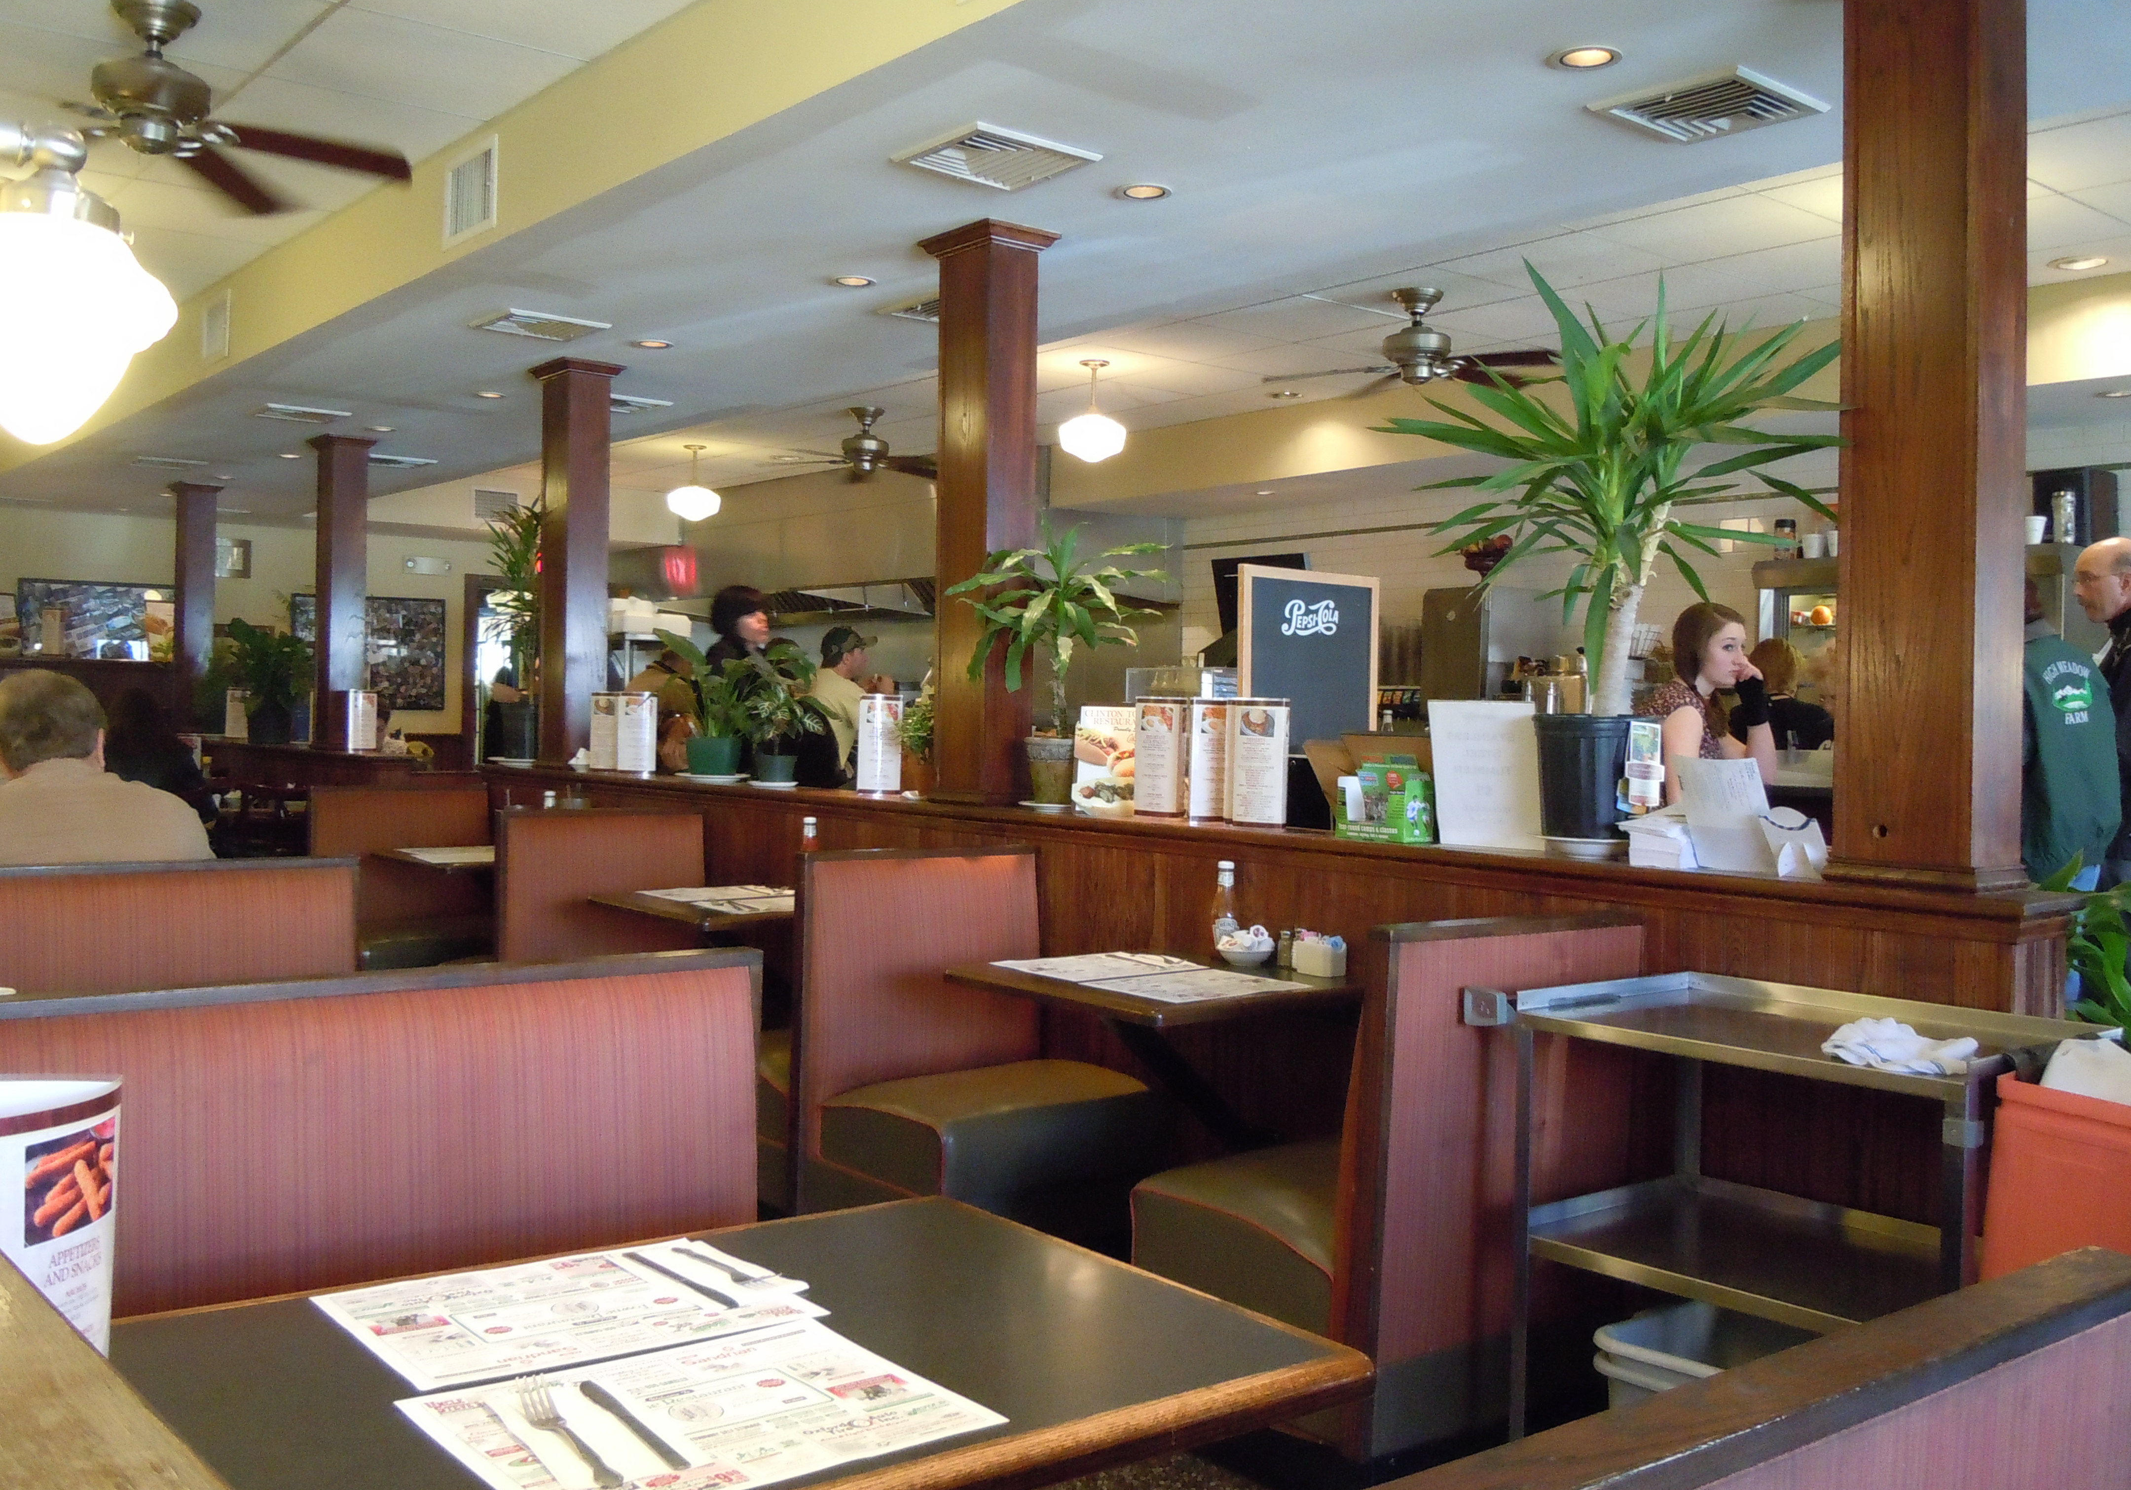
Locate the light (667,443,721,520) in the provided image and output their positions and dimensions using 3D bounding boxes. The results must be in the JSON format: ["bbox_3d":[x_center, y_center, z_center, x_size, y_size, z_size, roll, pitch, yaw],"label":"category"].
[{"bbox_3d":[-2.235,-1.566,11.161,0.325,0.470,0.325,1,1,0],"label":"light"}]

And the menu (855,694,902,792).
[{"bbox_3d":[-0.504,0.000,4.970,0.122,0.273,0.090,2,0,-6],"label":"menu"}]

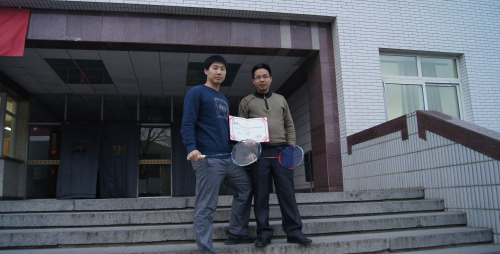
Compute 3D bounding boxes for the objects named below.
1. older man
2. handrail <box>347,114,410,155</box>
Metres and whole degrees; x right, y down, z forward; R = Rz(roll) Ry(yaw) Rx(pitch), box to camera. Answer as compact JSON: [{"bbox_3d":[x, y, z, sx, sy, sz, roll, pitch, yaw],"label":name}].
[{"bbox_3d":[0.245,0.219,3.535,0.580,1.710,0.480,-1,-11,-8],"label":"older man"},{"bbox_3d":[2.097,0.173,6.011,0.270,0.335,1.840,0,-11,-11],"label":"handrail"}]

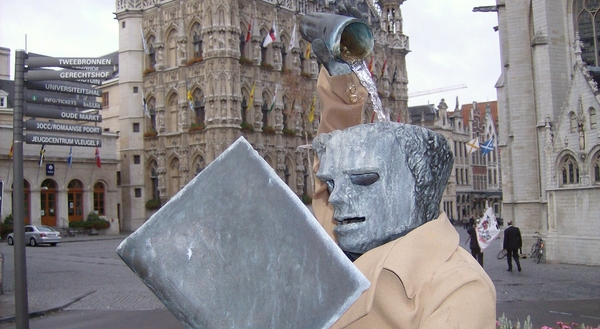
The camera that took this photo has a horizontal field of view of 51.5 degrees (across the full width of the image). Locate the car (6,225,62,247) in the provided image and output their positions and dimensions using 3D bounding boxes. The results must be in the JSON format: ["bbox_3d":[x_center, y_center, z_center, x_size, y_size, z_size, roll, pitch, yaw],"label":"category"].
[{"bbox_3d":[-19.700,5.280,46.100,4.750,1.450,1.810,-4,-4,33],"label":"car"}]

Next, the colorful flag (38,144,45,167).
[{"bbox_3d":[-21.154,-0.778,51.000,0.400,2.000,0.550,-5,-5,39],"label":"colorful flag"}]

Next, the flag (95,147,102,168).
[{"bbox_3d":[-17.709,-0.746,54.600,0.400,2.050,0.600,-5,-5,39],"label":"flag"}]

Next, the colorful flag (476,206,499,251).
[{"bbox_3d":[6.420,2.231,21.200,0.880,1.500,0.350,-3,-4,15],"label":"colorful flag"}]

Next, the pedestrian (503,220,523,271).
[{"bbox_3d":[7.326,2.819,21.400,0.570,1.740,0.420,-2,-4,5],"label":"pedestrian"}]

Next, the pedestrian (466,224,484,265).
[{"bbox_3d":[6.079,2.901,21.500,0.560,1.730,0.400,-2,-4,3],"label":"pedestrian"}]

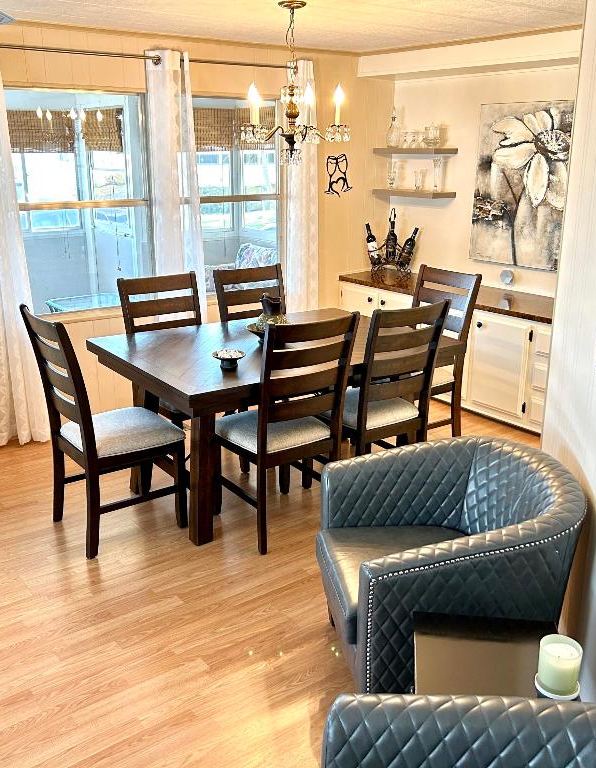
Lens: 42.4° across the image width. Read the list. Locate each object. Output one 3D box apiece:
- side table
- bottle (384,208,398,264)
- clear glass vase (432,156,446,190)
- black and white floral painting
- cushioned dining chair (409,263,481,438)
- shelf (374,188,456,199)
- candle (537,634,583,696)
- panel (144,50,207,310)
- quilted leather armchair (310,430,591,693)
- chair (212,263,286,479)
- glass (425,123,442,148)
[{"bbox_3d":[0.438,0.898,1.810,0.346,0.560,0.360,2,17,7],"label":"side table"},{"bbox_3d":[0.691,-1.070,5.649,0.082,0.428,0.082,-12,21,-35],"label":"bottle"},{"bbox_3d":[0.995,-1.476,5.396,0.075,0.217,0.075,-12,21,-35],"label":"clear glass vase"},{"bbox_3d":[1.448,-1.290,5.015,0.035,1.020,0.707,-13,21,-35],"label":"black and white floral painting"},{"bbox_3d":[0.654,-0.114,4.347,0.530,1.020,0.470,-12,20,-33],"label":"cushioned dining chair"},{"bbox_3d":[0.844,-1.395,5.635,0.240,0.040,0.610,-13,21,-35],"label":"shelf"},{"bbox_3d":[0.564,0.600,1.651,0.092,0.101,0.092,2,17,7],"label":"candle"},{"bbox_3d":[-0.746,-0.905,4.871,0.400,2.200,0.130,-13,21,-35],"label":"panel"},{"bbox_3d":[0.488,0.614,2.425,0.725,0.745,0.735,-3,17,-9],"label":"quilted leather armchair"},{"bbox_3d":[-0.130,-0.103,4.278,0.470,1.030,0.570,-13,21,-35],"label":"chair"},{"bbox_3d":[0.949,-1.739,5.384,0.125,0.160,0.125,0,17,0],"label":"glass"}]

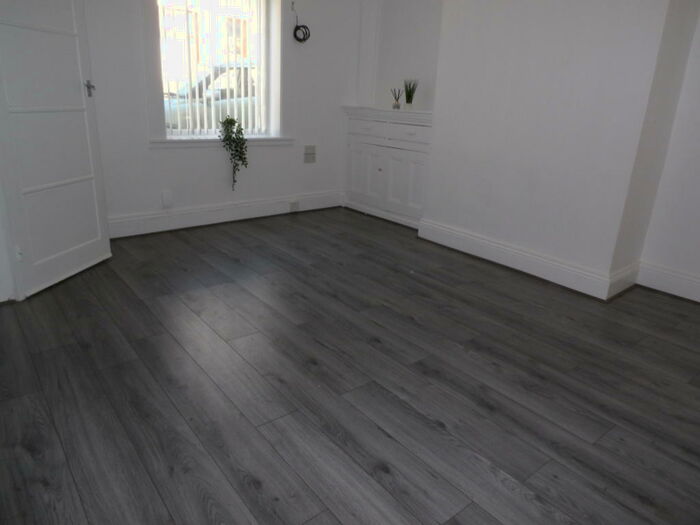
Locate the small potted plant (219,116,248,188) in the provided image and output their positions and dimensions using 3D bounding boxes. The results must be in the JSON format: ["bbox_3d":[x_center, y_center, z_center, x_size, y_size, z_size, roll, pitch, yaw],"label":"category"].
[{"bbox_3d":[-1.042,-0.970,4.355,0.235,0.640,0.180,-12,24,-37],"label":"small potted plant"}]

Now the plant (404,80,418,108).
[{"bbox_3d":[0.582,-1.603,4.645,0.115,0.268,0.115,2,19,-1],"label":"plant"}]

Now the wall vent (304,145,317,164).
[{"bbox_3d":[-0.412,-1.109,4.980,0.147,0.182,0.015,-14,25,-40],"label":"wall vent"}]

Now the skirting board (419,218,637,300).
[{"bbox_3d":[1.323,-0.107,3.843,0.500,0.178,1.666,-12,24,-37],"label":"skirting board"}]

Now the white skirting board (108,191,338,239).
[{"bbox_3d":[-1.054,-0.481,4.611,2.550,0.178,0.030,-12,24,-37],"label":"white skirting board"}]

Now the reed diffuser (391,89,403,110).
[{"bbox_3d":[0.469,-1.604,4.743,0.095,0.208,0.095,-12,24,-37],"label":"reed diffuser"}]

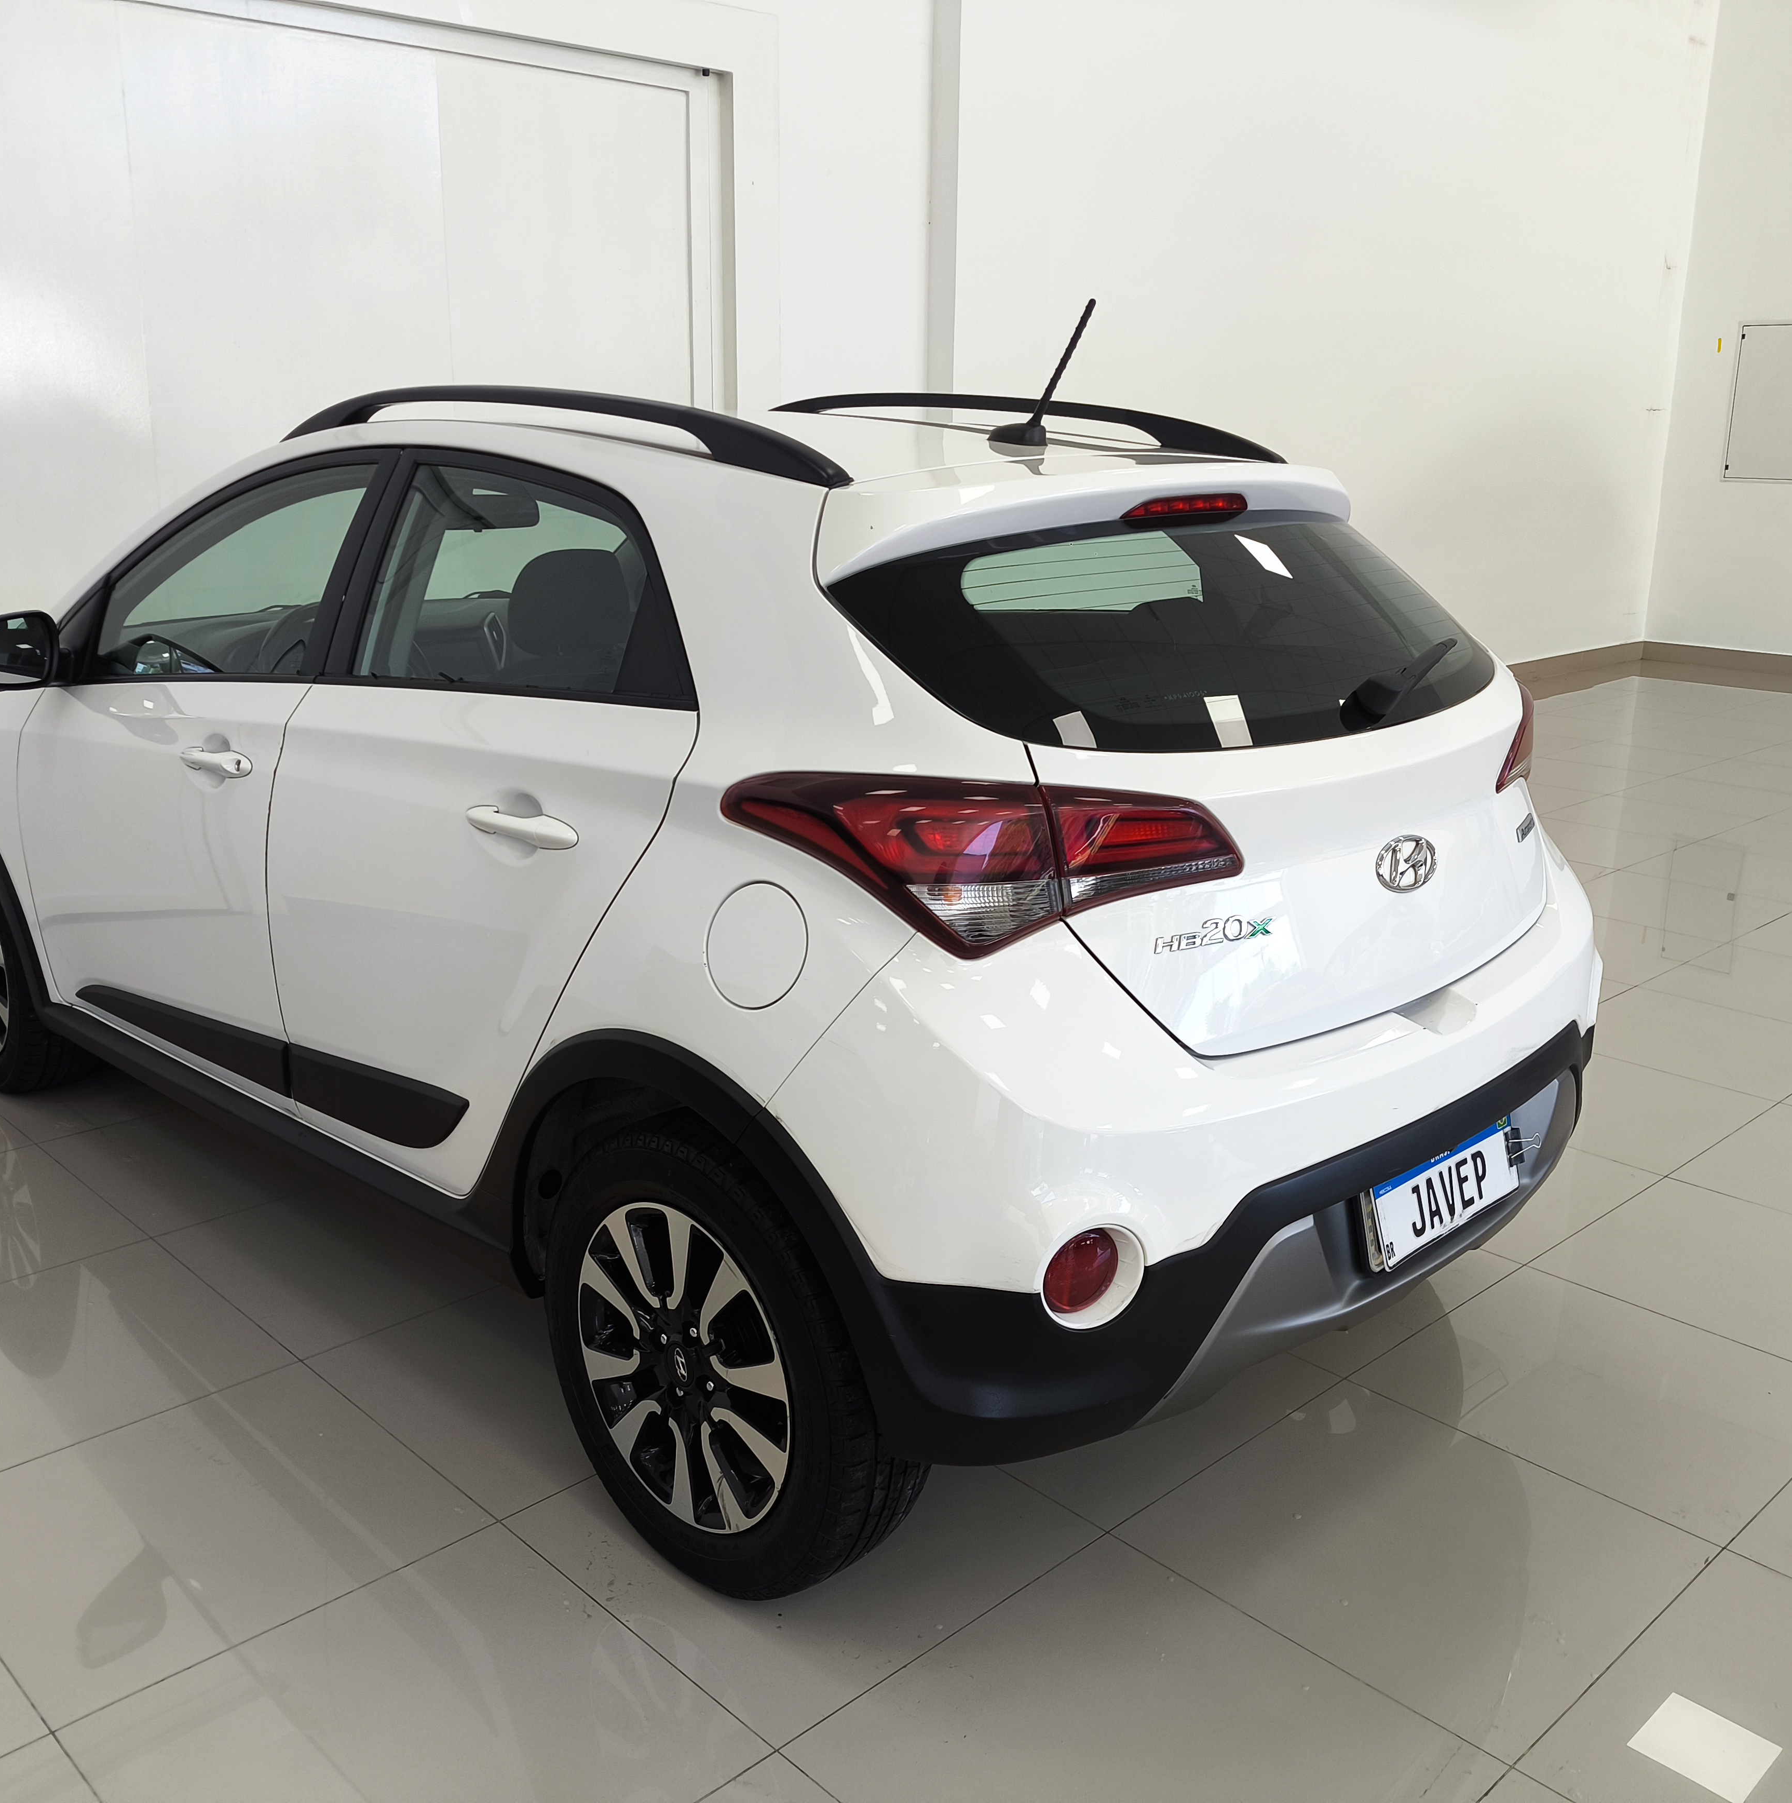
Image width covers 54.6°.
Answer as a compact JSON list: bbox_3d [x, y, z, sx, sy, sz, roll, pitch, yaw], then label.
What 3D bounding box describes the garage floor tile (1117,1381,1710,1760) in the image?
[{"bbox_3d":[0.718,0.888,2.399,0.600,0.010,0.600,-13,20,-42],"label":"garage floor tile"}]

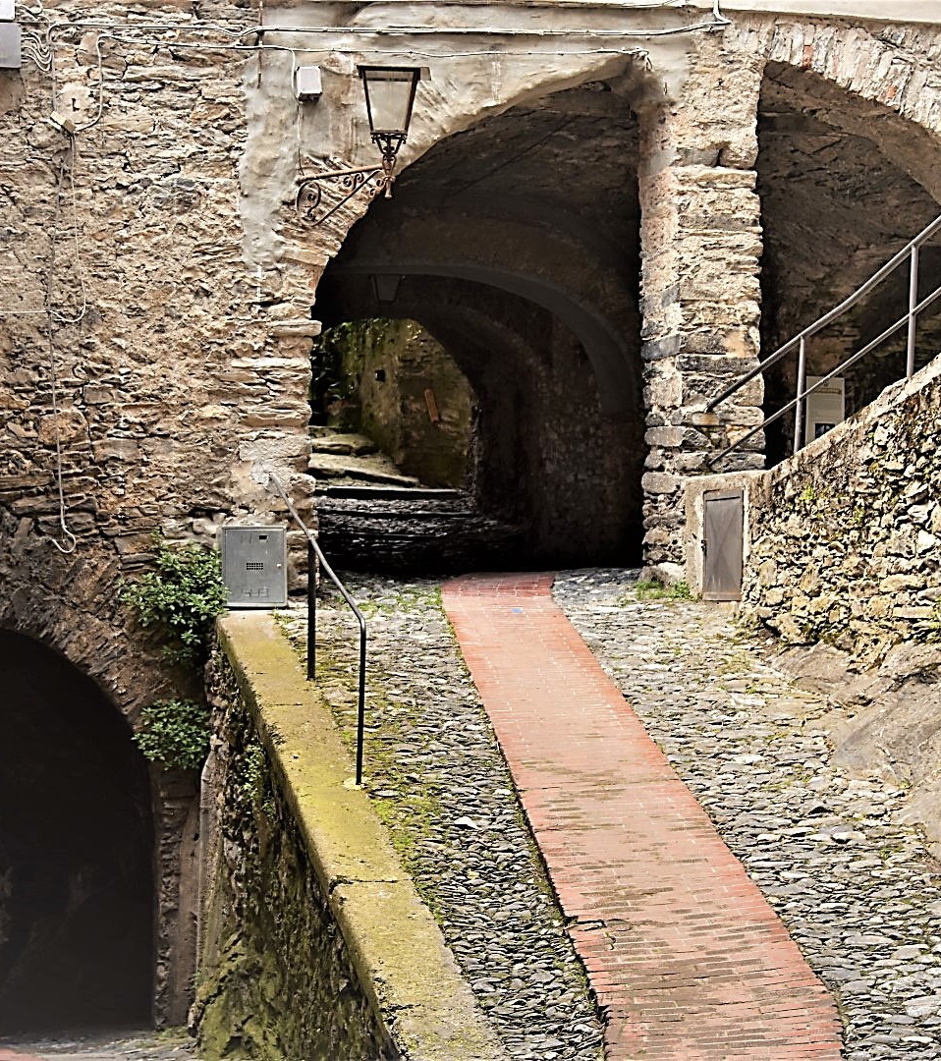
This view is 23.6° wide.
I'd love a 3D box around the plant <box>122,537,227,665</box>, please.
[{"bbox_3d":[-2.155,0.517,16.450,0.780,0.920,0.550,0,-1,-6],"label":"plant"}]

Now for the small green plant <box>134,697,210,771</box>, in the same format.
[{"bbox_3d":[-2.179,1.493,16.500,0.560,0.540,0.420,0,-1,-6],"label":"small green plant"}]

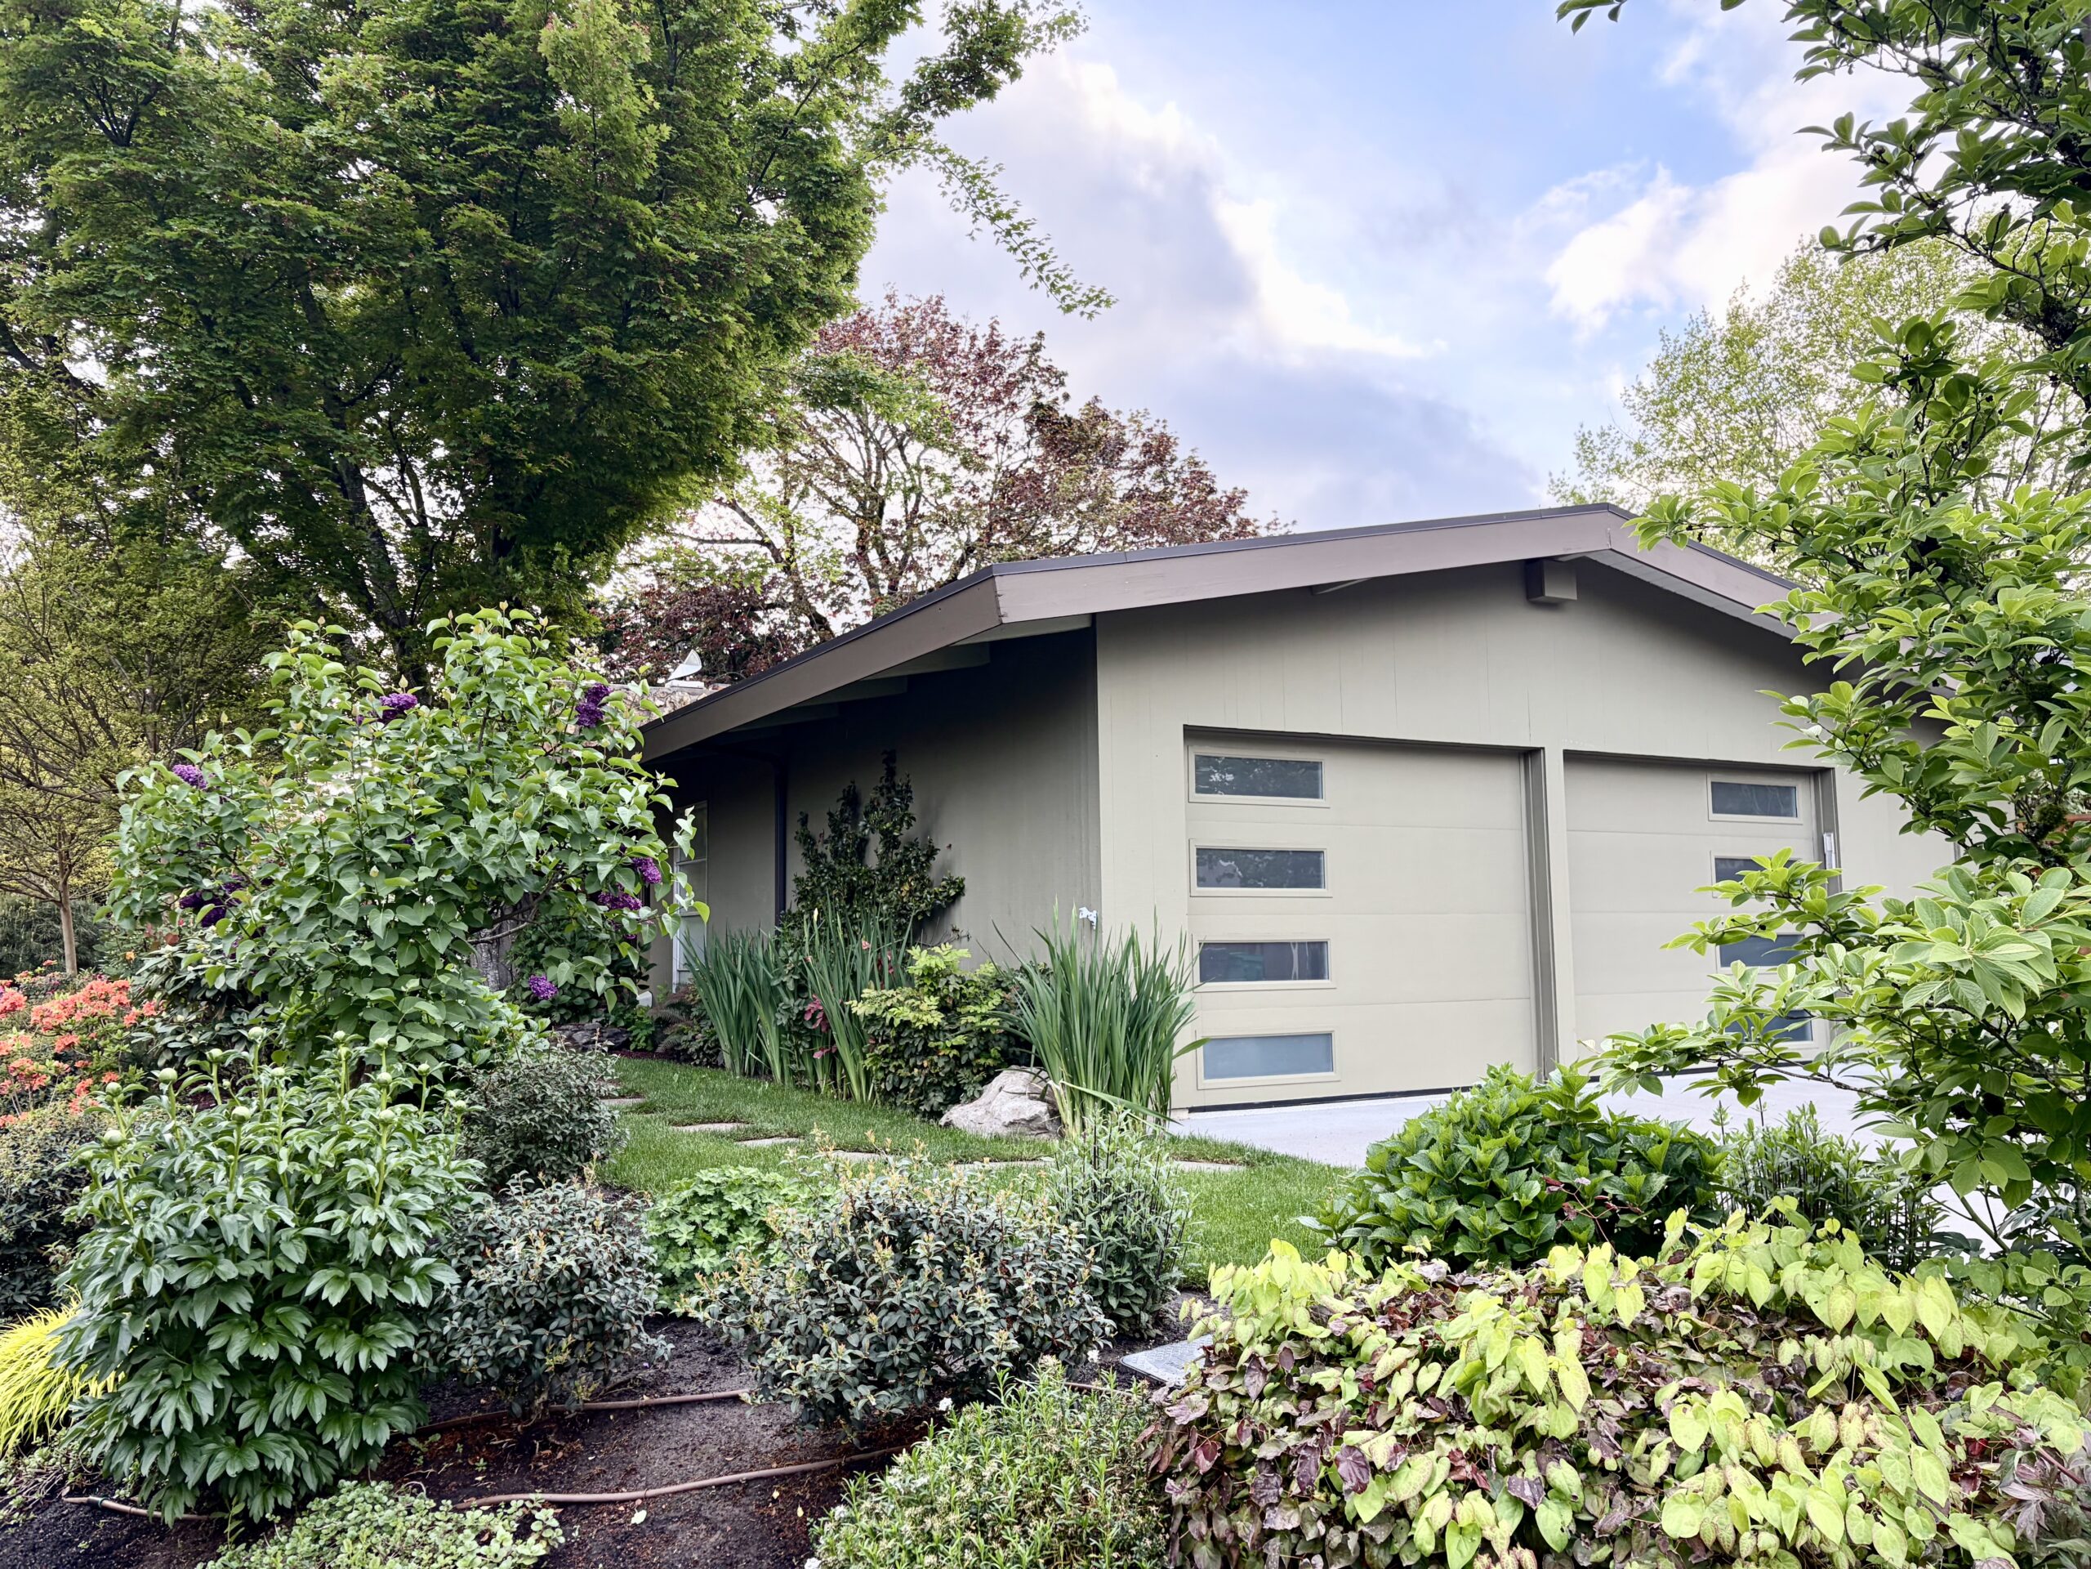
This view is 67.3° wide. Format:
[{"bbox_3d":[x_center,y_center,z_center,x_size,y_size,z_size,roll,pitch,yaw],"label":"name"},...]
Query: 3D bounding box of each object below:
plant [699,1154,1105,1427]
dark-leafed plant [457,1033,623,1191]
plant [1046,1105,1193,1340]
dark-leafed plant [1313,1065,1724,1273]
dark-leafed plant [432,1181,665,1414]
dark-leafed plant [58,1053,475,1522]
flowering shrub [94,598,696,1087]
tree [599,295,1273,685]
[{"bbox_3d":[-0.332,1.171,3.650,0.930,0.610,0.750,-1,-6,0],"label":"plant"},{"bbox_3d":[-2.022,1.354,6.300,0.660,0.705,0.630,-1,-6,0],"label":"dark-leafed plant"},{"bbox_3d":[0.195,1.196,4.300,0.410,0.615,0.410,-1,-6,0],"label":"plant"},{"bbox_3d":[1.445,1.182,4.800,1.210,0.645,1.050,-1,-6,0],"label":"dark-leafed plant"},{"bbox_3d":[-1.176,1.214,3.700,0.540,0.560,0.520,-1,-6,0],"label":"dark-leafed plant"},{"bbox_3d":[-1.649,1.019,3.320,0.820,0.885,0.790,-1,-6,0],"label":"dark-leafed plant"},{"bbox_3d":[-2.606,0.496,6.400,2.300,2.430,2.100,-1,-6,0],"label":"flowering shrub"},{"bbox_3d":[-1.782,-1.934,23.000,10.400,10.300,9.500,-1,-6,0],"label":"tree"}]

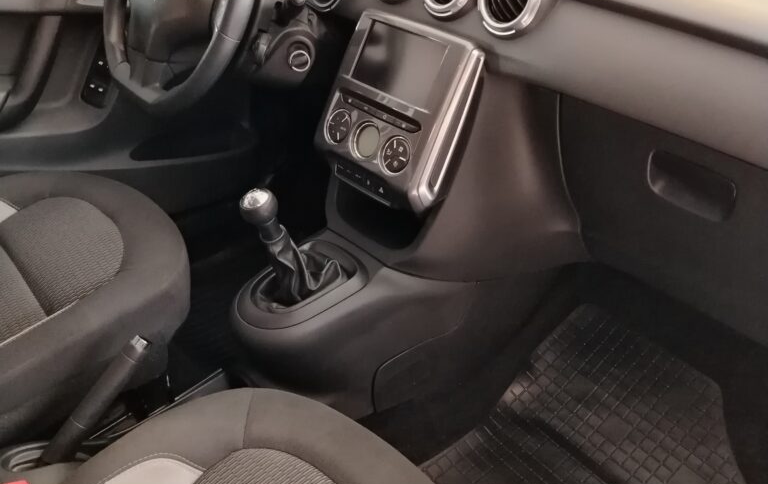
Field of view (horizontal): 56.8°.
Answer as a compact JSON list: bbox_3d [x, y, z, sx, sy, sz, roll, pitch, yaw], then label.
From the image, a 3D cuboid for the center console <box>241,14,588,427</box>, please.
[{"bbox_3d":[0.012,-0.042,1.003,0.530,0.510,0.290,-24,40,-33],"label":"center console"}]

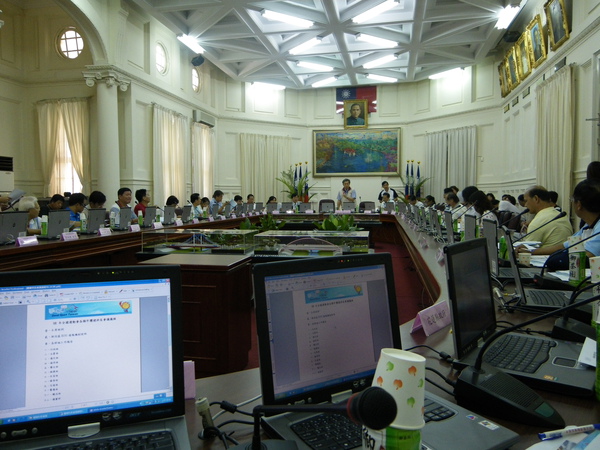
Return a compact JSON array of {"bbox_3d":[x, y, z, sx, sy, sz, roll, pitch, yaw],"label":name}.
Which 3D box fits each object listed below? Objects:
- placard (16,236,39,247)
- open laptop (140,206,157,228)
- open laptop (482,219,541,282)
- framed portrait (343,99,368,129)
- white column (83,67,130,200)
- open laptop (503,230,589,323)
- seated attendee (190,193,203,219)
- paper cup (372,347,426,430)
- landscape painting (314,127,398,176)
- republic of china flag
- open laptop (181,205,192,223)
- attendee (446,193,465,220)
[{"bbox_3d":[-2.375,0.144,4.234,0.054,0.070,0.200,1,3,12],"label":"placard"},{"bbox_3d":[-2.150,-0.092,6.590,0.300,0.285,0.330,1,3,9],"label":"open laptop"},{"bbox_3d":[1.100,0.128,2.437,0.285,0.298,0.328,0,3,10],"label":"open laptop"},{"bbox_3d":[1.673,-3.290,14.422,0.720,0.890,0.080,1,11,10],"label":"framed portrait"},{"bbox_3d":[-3.632,-1.107,9.252,0.640,3.588,0.640,0,3,11],"label":"white column"},{"bbox_3d":[0.950,0.165,1.832,0.335,0.294,0.325,1,3,19],"label":"open laptop"},{"bbox_3d":[-2.160,-0.015,10.100,0.700,1.280,0.500,0,3,10],"label":"seated attendee"},{"bbox_3d":[0.120,0.195,0.590,0.074,0.075,0.074,9,-1,0],"label":"paper cup"},{"bbox_3d":[1.726,-2.176,14.563,2.610,1.440,0.080,1,3,10],"label":"landscape painting"},{"bbox_3d":[1.891,-4.140,16.098,1.360,0.907,0.030,0,3,11],"label":"republic of china flag"},{"bbox_3d":[-2.130,-0.192,8.590,0.285,0.298,0.328,0,3,10],"label":"open laptop"},{"bbox_3d":[2.600,0.107,7.850,0.680,1.250,0.520,1,3,9],"label":"attendee"}]

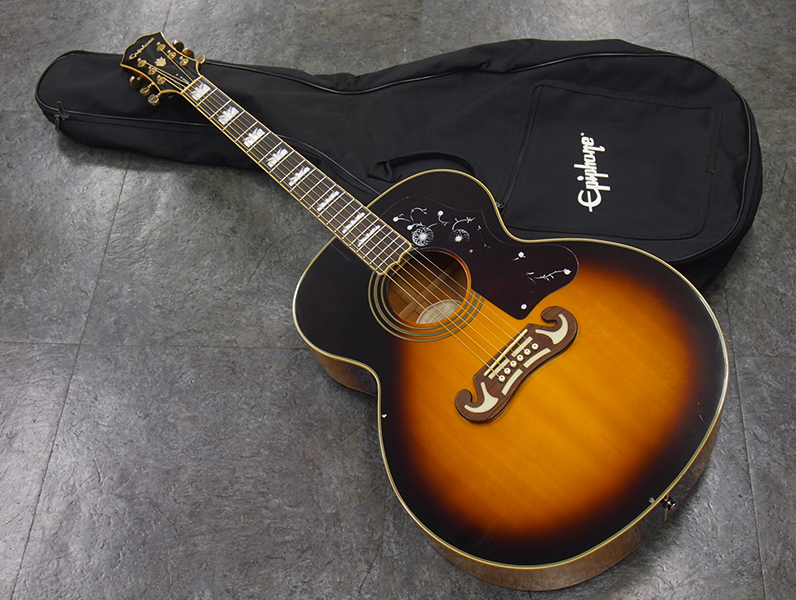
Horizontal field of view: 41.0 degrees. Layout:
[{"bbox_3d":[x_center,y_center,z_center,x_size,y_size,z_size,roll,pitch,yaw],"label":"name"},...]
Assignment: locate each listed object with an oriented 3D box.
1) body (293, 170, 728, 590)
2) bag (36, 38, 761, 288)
[{"bbox_3d":[0.127,0.078,1.338,0.430,0.123,0.531,-44,62,-10],"label":"body"},{"bbox_3d":[-0.024,-0.277,1.642,1.147,0.105,0.475,6,57,8],"label":"bag"}]

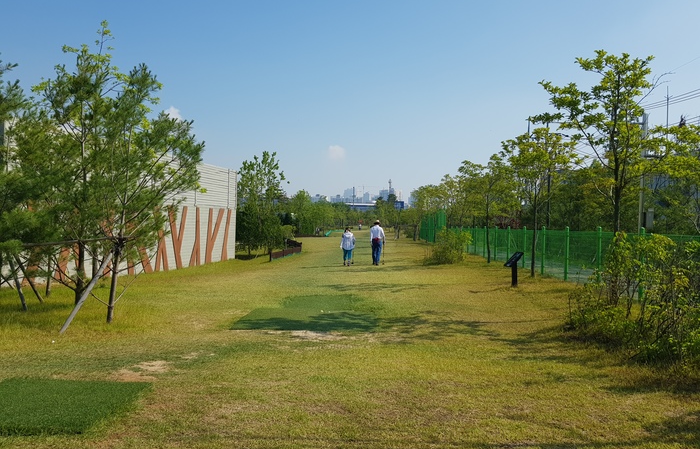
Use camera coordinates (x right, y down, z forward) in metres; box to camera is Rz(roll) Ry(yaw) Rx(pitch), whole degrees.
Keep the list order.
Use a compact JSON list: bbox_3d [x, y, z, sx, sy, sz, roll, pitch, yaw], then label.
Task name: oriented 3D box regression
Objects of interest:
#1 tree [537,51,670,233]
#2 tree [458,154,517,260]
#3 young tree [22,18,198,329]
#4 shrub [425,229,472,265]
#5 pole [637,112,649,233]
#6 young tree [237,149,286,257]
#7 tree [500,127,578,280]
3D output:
[{"bbox_3d":[4.918,-0.921,10.200,2.600,4.910,2.600,1,0,0],"label":"tree"},{"bbox_3d":[5.596,-0.631,21.400,2.360,4.440,2.300,1,0,0],"label":"tree"},{"bbox_3d":[-3.728,-0.806,8.150,2.880,4.650,2.700,1,0,0],"label":"young tree"},{"bbox_3d":[3.953,0.883,21.100,1.930,1.440,1.800,1,0,0],"label":"shrub"},{"bbox_3d":[19.975,-2.978,36.000,0.400,9.380,0.400,1,0,0],"label":"pole"},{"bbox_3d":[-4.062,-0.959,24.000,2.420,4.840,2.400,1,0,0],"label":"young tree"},{"bbox_3d":[5.622,-0.668,15.600,2.200,4.480,2.200,1,0,0],"label":"tree"}]

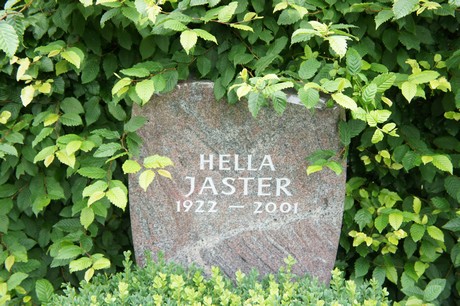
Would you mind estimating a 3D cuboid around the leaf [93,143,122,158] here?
[{"bbox_3d":[-0.315,-0.003,1.870,0.078,0.015,0.041,-21,50,-9],"label":"leaf"}]

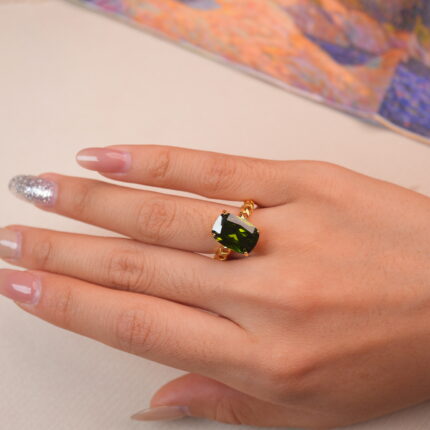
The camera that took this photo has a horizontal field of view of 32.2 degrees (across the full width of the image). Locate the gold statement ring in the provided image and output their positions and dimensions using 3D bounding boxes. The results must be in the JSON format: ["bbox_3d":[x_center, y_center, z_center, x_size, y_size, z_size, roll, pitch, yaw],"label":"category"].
[{"bbox_3d":[0.007,0.005,0.243,0.013,0.025,0.021,28,82,3],"label":"gold statement ring"}]

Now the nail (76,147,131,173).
[{"bbox_3d":[-0.038,-0.019,0.255,0.018,0.004,0.009,3,75,11],"label":"nail"}]

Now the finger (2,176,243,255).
[{"bbox_3d":[-0.030,-0.002,0.251,0.084,0.017,0.018,11,76,9],"label":"finger"}]

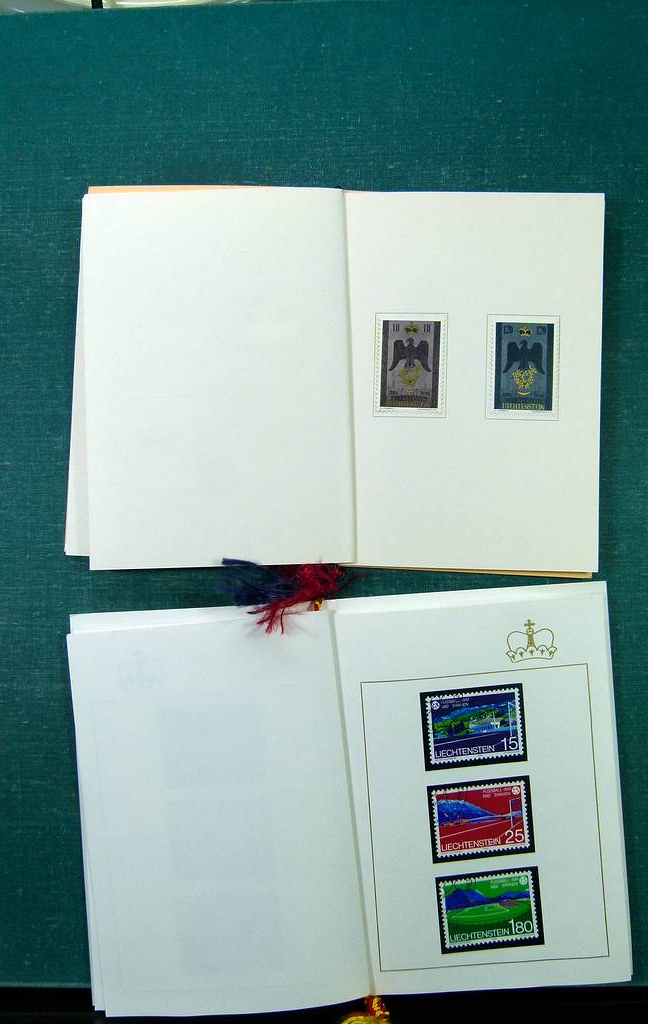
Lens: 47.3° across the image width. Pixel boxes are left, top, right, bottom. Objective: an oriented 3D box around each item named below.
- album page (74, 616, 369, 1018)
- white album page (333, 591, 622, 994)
[{"bbox_3d":[-0.040,0.115,0.286,0.102,0.007,0.147,-5,88,0],"label":"album page"},{"bbox_3d":[0.062,0.107,0.288,0.103,0.005,0.151,-4,88,0],"label":"white album page"}]

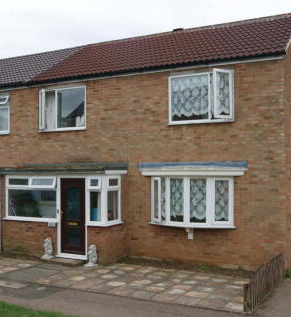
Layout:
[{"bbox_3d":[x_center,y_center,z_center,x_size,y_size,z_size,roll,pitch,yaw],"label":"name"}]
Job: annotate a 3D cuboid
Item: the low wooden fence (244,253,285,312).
[{"bbox_3d":[2.298,2.256,8.174,0.100,0.480,2.850,-1,-2,28],"label":"low wooden fence"}]

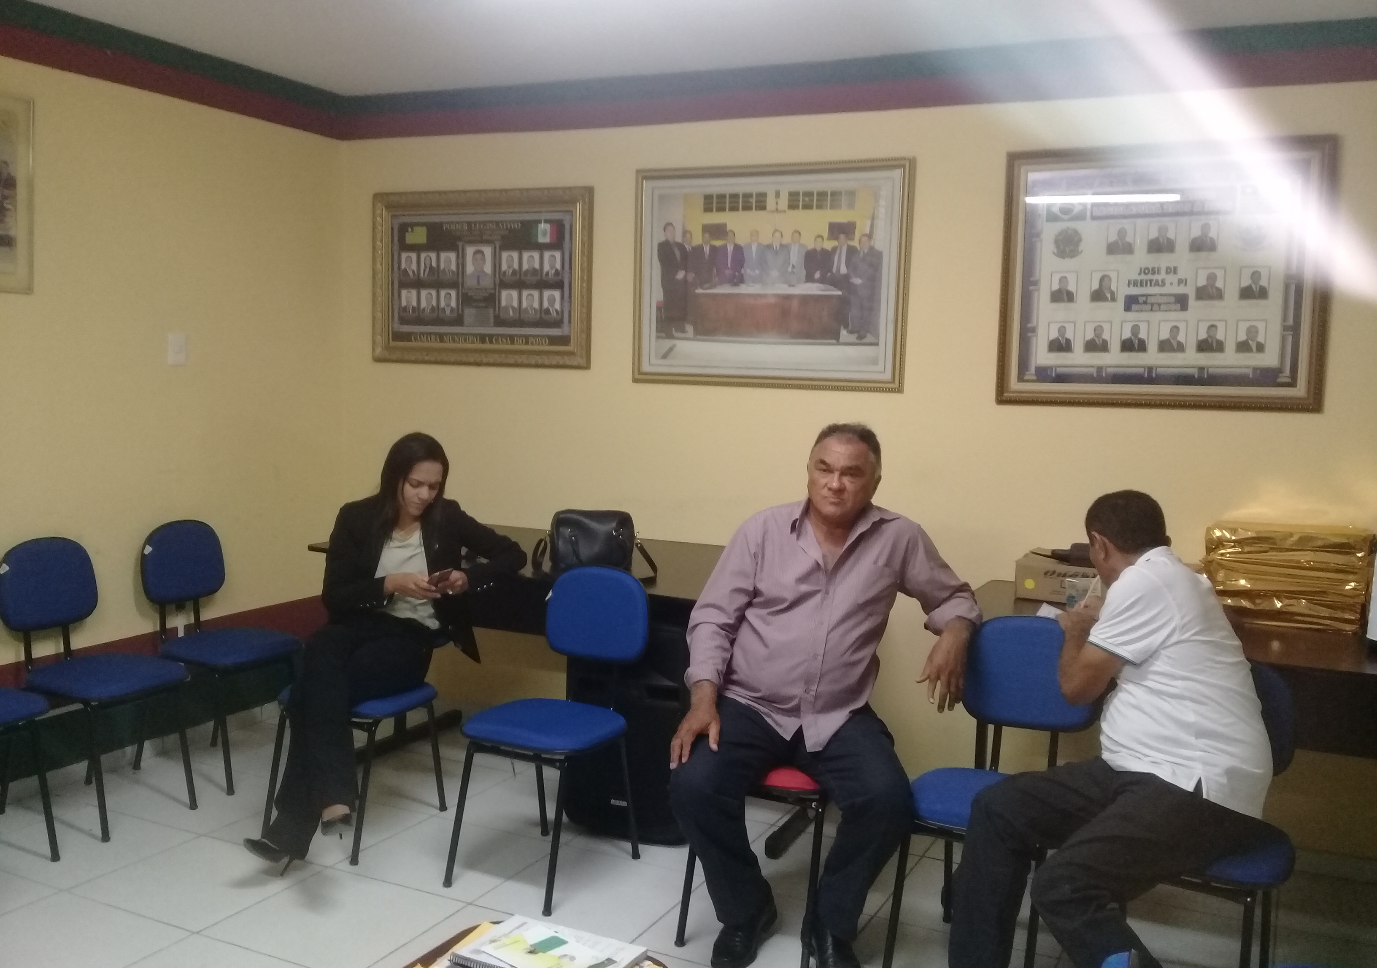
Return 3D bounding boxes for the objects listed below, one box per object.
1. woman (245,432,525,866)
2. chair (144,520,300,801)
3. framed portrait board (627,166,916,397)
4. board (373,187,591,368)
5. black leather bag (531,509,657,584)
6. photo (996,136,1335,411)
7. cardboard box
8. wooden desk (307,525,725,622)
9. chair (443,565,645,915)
[{"bbox_3d":[-0.877,0.446,3.504,0.550,1.175,0.680,4,6,21],"label":"woman"},{"bbox_3d":[-1.559,0.541,4.087,0.510,0.820,0.440,5,6,26],"label":"chair"},{"bbox_3d":[0.253,-0.677,4.030,0.963,0.717,0.045,5,6,26],"label":"framed portrait board"},{"bbox_3d":[-0.765,-0.752,4.518,0.967,0.631,0.045,5,6,26],"label":"board"},{"bbox_3d":[-0.287,0.172,3.731,0.320,0.175,0.160,2,5,-1],"label":"black leather bag"},{"bbox_3d":[1.336,-0.589,3.512,0.878,0.746,0.045,5,6,26],"label":"photo"},{"bbox_3d":[1.122,0.269,3.519,0.320,0.120,0.230,4,6,24],"label":"cardboard box"},{"bbox_3d":[-0.343,0.619,4.002,1.620,0.765,0.800,5,6,26],"label":"wooden desk"},{"bbox_3d":[-0.366,0.652,3.357,0.440,0.820,0.510,5,6,29],"label":"chair"}]

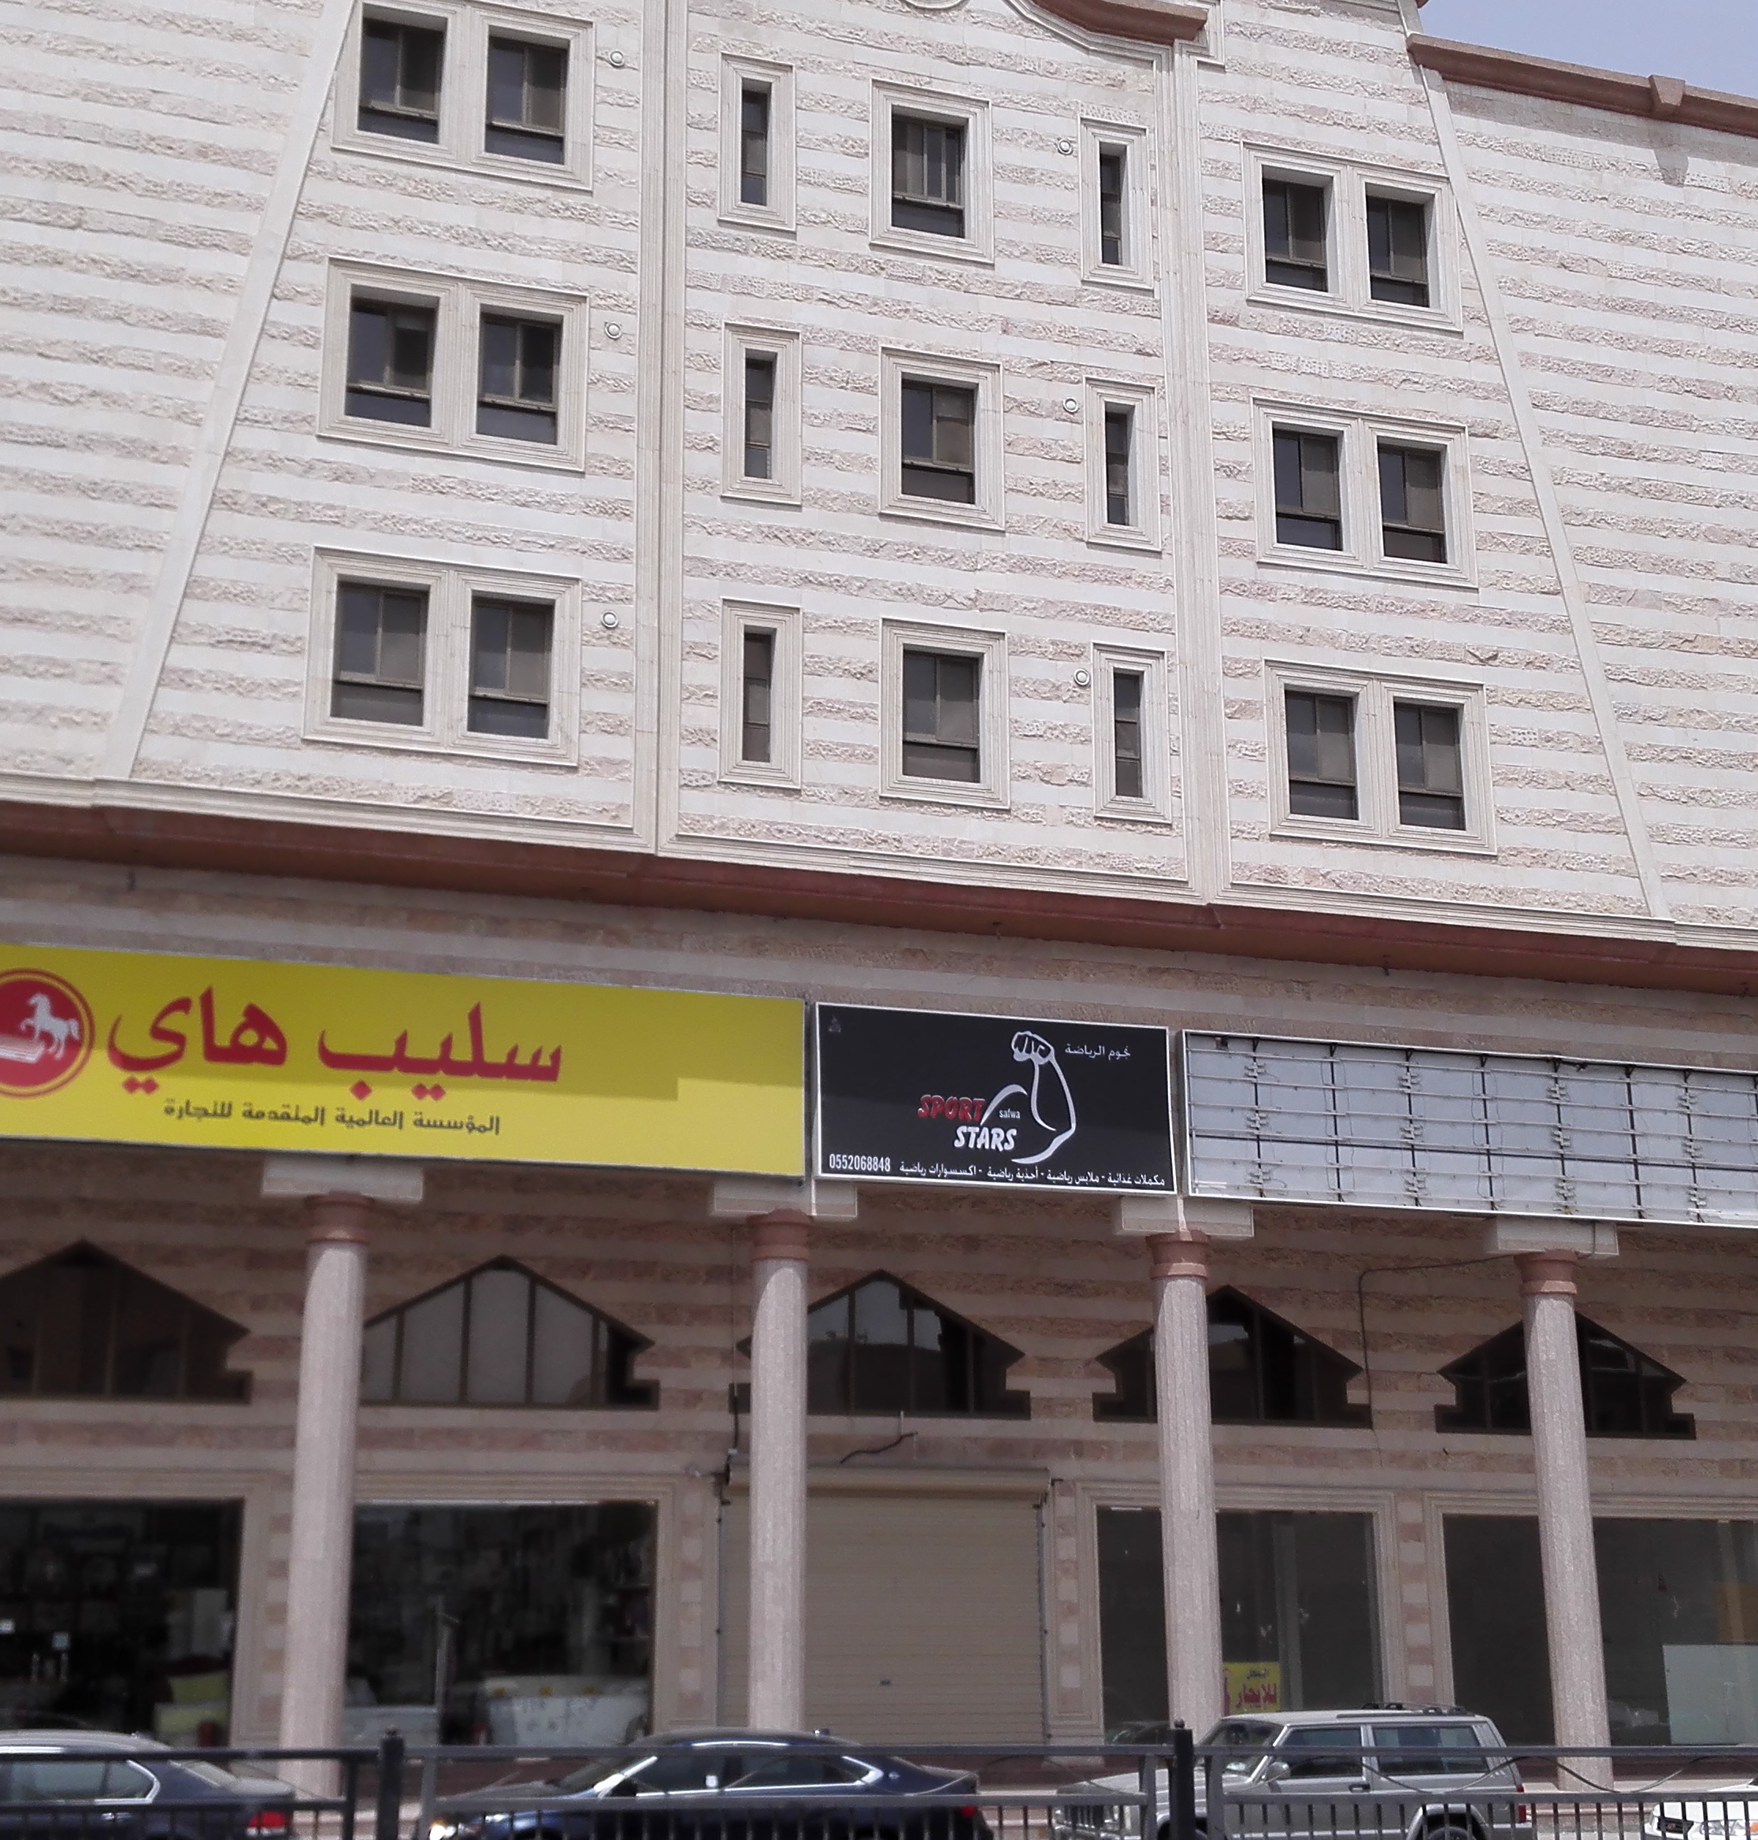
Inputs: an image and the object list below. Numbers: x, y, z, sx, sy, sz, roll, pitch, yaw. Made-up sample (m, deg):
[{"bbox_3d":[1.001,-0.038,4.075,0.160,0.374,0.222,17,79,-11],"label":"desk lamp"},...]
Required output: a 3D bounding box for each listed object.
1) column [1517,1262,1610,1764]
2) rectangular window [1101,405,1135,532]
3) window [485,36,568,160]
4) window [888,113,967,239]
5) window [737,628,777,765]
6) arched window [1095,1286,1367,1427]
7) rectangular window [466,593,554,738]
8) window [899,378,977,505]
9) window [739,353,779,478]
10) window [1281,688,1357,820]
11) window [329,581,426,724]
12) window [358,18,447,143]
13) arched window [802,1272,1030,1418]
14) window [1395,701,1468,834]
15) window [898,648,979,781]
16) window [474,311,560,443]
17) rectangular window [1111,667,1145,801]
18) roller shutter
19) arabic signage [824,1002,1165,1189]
[{"bbox_3d":[8.315,7.172,29.320,0.700,6.262,0.700,5,-15,-16],"label":"column"},{"bbox_3d":[2.805,-5.264,28.087,0.360,1.490,0.150,4,-16,-17],"label":"rectangular window"},{"bbox_3d":[-3.867,-9.100,26.838,0.890,1.570,0.150,4,-16,-17],"label":"window"},{"bbox_3d":[0.617,-8.863,28.941,0.966,1.605,0.180,5,-16,-16],"label":"window"},{"bbox_3d":[-1.365,-2.476,26.837,0.380,1.568,0.150,5,-15,-17],"label":"window"},{"bbox_3d":[4.518,5.593,31.290,3.916,1.734,0.150,5,-15,-17],"label":"arched window"},{"bbox_3d":[-3.970,-2.717,26.071,0.907,1.593,0.150,5,-15,-17],"label":"rectangular window"},{"bbox_3d":[0.703,-5.431,27.449,0.900,1.490,0.150,4,-16,-17],"label":"window"},{"bbox_3d":[-1.328,-5.682,27.369,0.369,1.526,0.150,4,-15,-17],"label":"window"},{"bbox_3d":[5.209,-1.945,28.791,0.956,1.593,0.150,5,-15,-17],"label":"window"},{"bbox_3d":[-5.176,-2.791,25.352,0.929,1.524,0.150,4,-15,-17],"label":"window"},{"bbox_3d":[-5.319,-9.323,27.099,0.901,1.413,0.180,5,-16,-16],"label":"window"},{"bbox_3d":[0.027,5.334,30.616,3.928,1.805,0.150,4,-15,-17],"label":"arched window"},{"bbox_3d":[6.530,-1.794,28.697,0.916,1.566,0.180,5,-16,-16],"label":"window"},{"bbox_3d":[0.678,-2.315,27.445,0.931,1.568,0.150,5,-15,-17],"label":"window"},{"bbox_3d":[-4.003,-6.001,26.926,0.931,1.568,0.150,5,-15,-17],"label":"window"},{"bbox_3d":[2.875,-2.119,27.792,0.370,1.529,0.150,4,-15,-17],"label":"rectangular window"},{"bbox_3d":[0.103,8.262,28.744,4.050,3.210,0.150,4,-16,-17],"label":"roller shutter"},{"bbox_3d":[1.325,1.991,26.804,4.160,1.900,0.200,4,-16,-17],"label":"arabic signage"}]

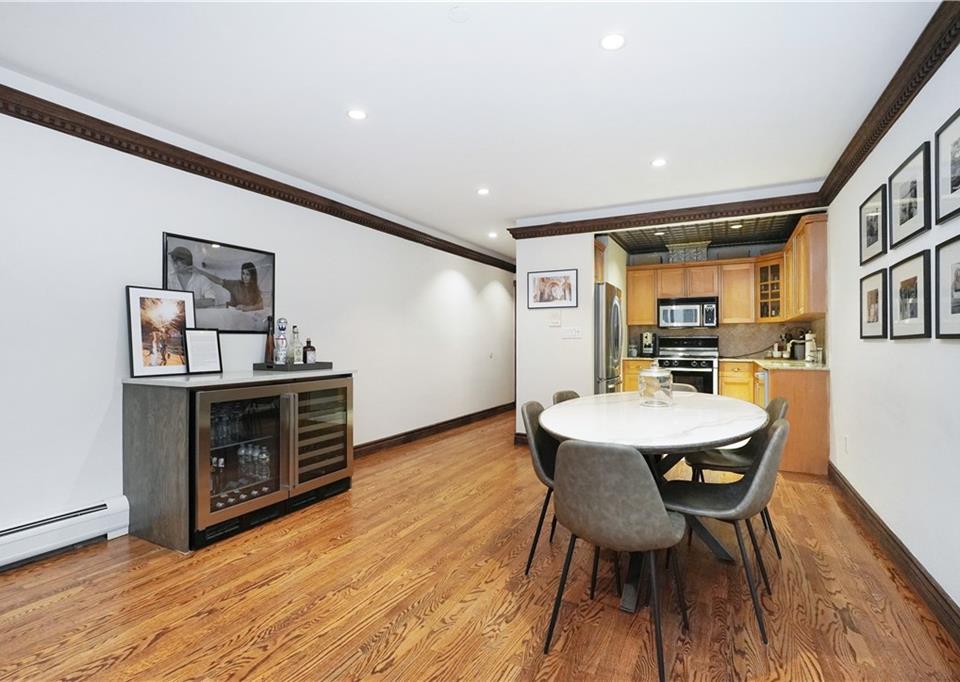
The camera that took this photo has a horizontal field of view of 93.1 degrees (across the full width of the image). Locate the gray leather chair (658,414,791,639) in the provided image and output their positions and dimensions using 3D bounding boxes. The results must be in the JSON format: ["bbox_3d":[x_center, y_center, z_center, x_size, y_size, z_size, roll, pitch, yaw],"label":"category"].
[{"bbox_3d":[1.019,0.725,1.979,0.540,0.820,0.470,0,0,35],"label":"gray leather chair"}]

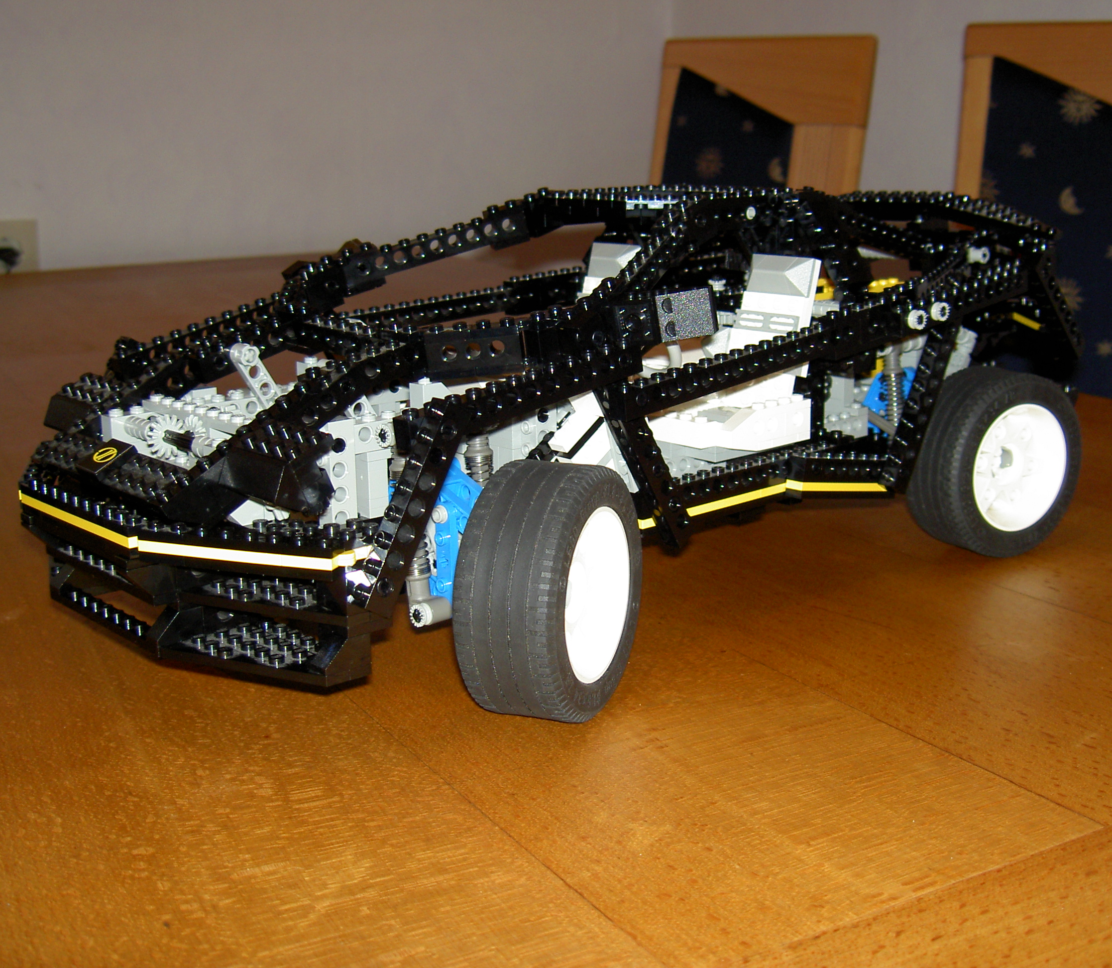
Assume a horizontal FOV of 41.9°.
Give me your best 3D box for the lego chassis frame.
[{"bbox_3d":[0.018,-0.050,0.596,0.456,0.141,0.214,-12,17,-41],"label":"lego chassis frame"}]

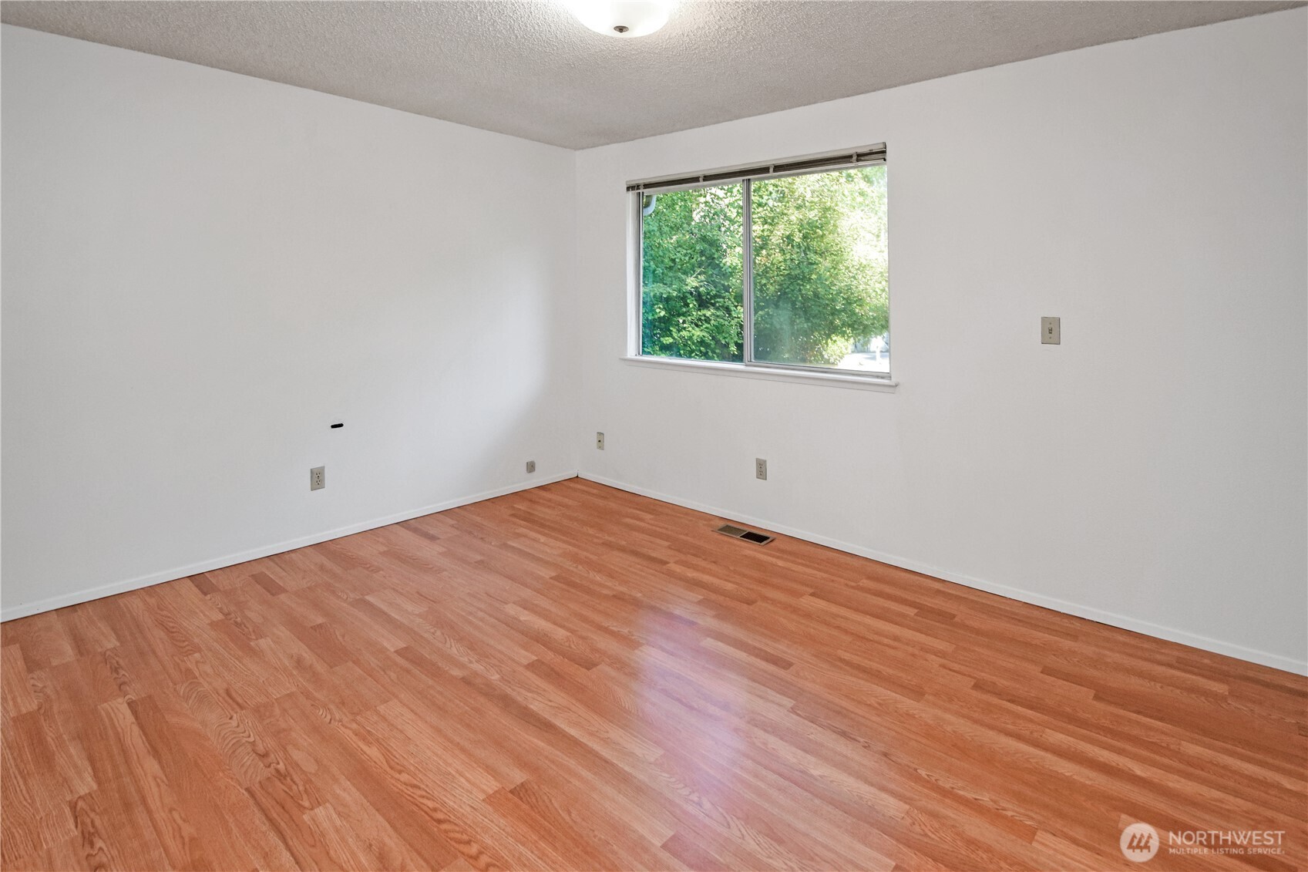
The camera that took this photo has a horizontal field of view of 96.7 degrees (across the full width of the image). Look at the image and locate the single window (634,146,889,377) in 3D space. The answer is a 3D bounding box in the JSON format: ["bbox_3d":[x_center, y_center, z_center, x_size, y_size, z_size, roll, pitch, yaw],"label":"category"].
[{"bbox_3d":[0.542,-1.024,3.617,1.794,1.190,0.110,9,13,40],"label":"single window"}]

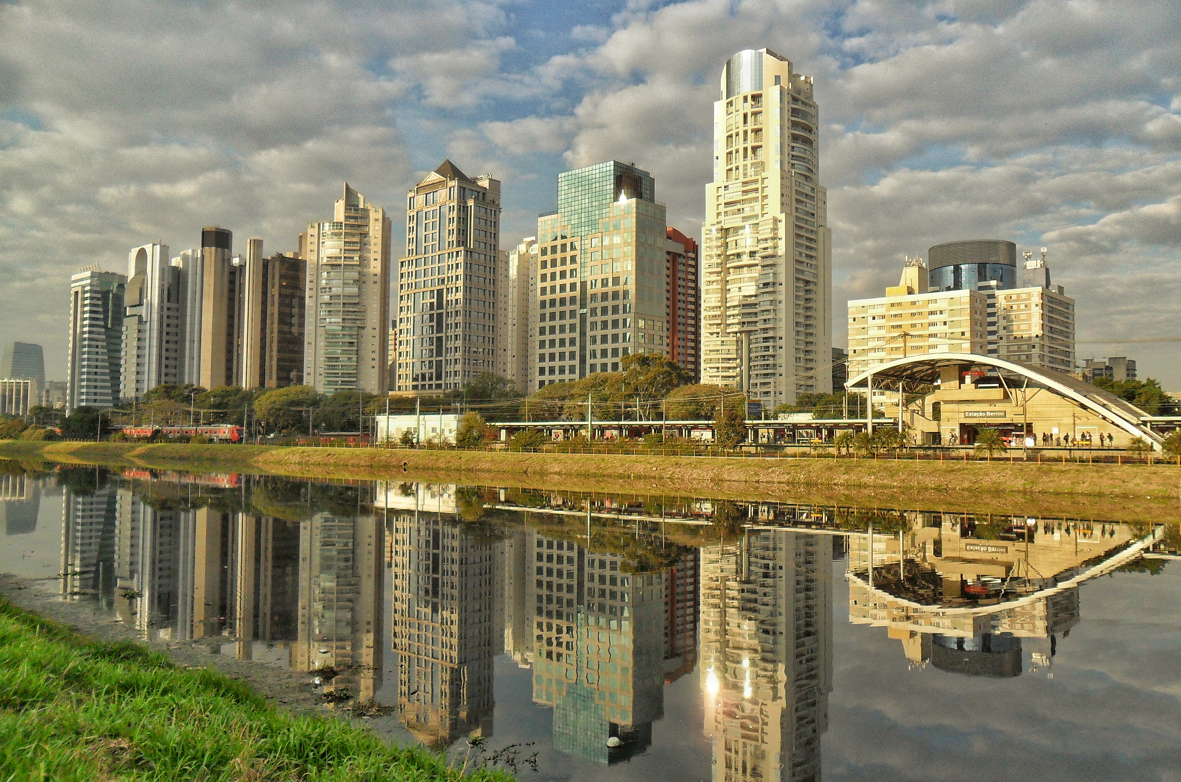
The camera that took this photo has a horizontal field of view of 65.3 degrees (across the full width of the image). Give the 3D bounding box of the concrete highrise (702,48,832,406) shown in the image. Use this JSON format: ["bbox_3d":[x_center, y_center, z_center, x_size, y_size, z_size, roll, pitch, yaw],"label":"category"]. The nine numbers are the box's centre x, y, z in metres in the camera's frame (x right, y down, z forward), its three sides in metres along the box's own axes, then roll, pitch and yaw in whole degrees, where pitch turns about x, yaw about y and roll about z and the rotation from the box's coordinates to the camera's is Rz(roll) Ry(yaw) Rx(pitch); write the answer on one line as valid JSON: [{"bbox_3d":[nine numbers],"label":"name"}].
[{"bbox_3d":[63.730,-53.010,333.690,34.970,141.060,31.150,-2,-4,43],"label":"concrete highrise"}]

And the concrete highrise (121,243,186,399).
[{"bbox_3d":[-191.820,-21.280,408.018,22.500,83.500,18.500,-2,-4,40],"label":"concrete highrise"}]

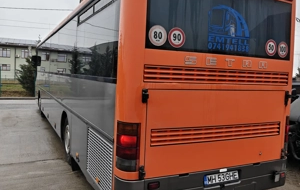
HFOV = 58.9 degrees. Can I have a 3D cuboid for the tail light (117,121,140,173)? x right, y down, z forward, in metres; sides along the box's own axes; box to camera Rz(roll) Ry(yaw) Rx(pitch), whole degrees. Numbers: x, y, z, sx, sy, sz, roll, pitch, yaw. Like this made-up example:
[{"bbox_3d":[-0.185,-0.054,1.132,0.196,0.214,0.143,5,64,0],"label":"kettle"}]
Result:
[{"bbox_3d":[-0.219,0.510,2.700,0.170,0.485,0.210,0,5,-27],"label":"tail light"}]

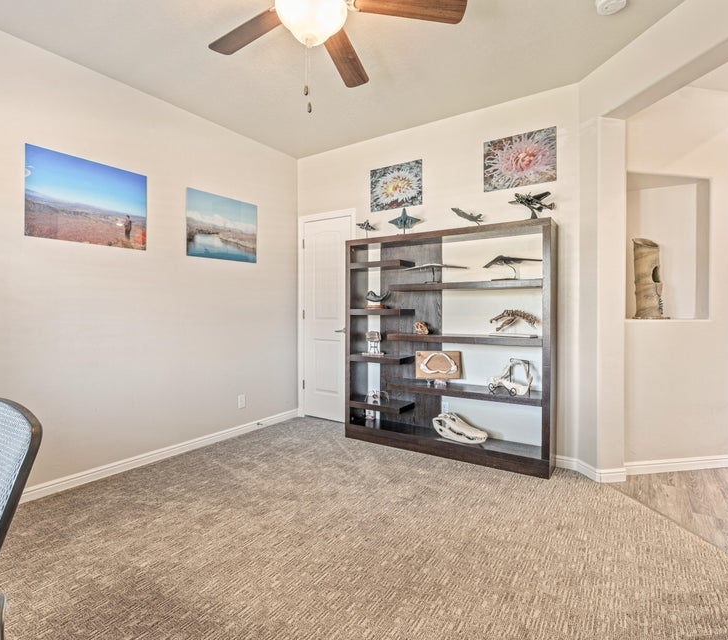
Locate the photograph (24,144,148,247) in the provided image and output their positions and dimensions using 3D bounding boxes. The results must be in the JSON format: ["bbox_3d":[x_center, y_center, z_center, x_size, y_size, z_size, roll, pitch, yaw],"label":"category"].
[{"bbox_3d":[-1.775,-0.768,2.625,0.020,0.536,0.704,1,2,34],"label":"photograph"}]

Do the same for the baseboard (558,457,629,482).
[{"bbox_3d":[1.540,1.026,2.715,0.430,0.086,0.150,1,2,34],"label":"baseboard"}]

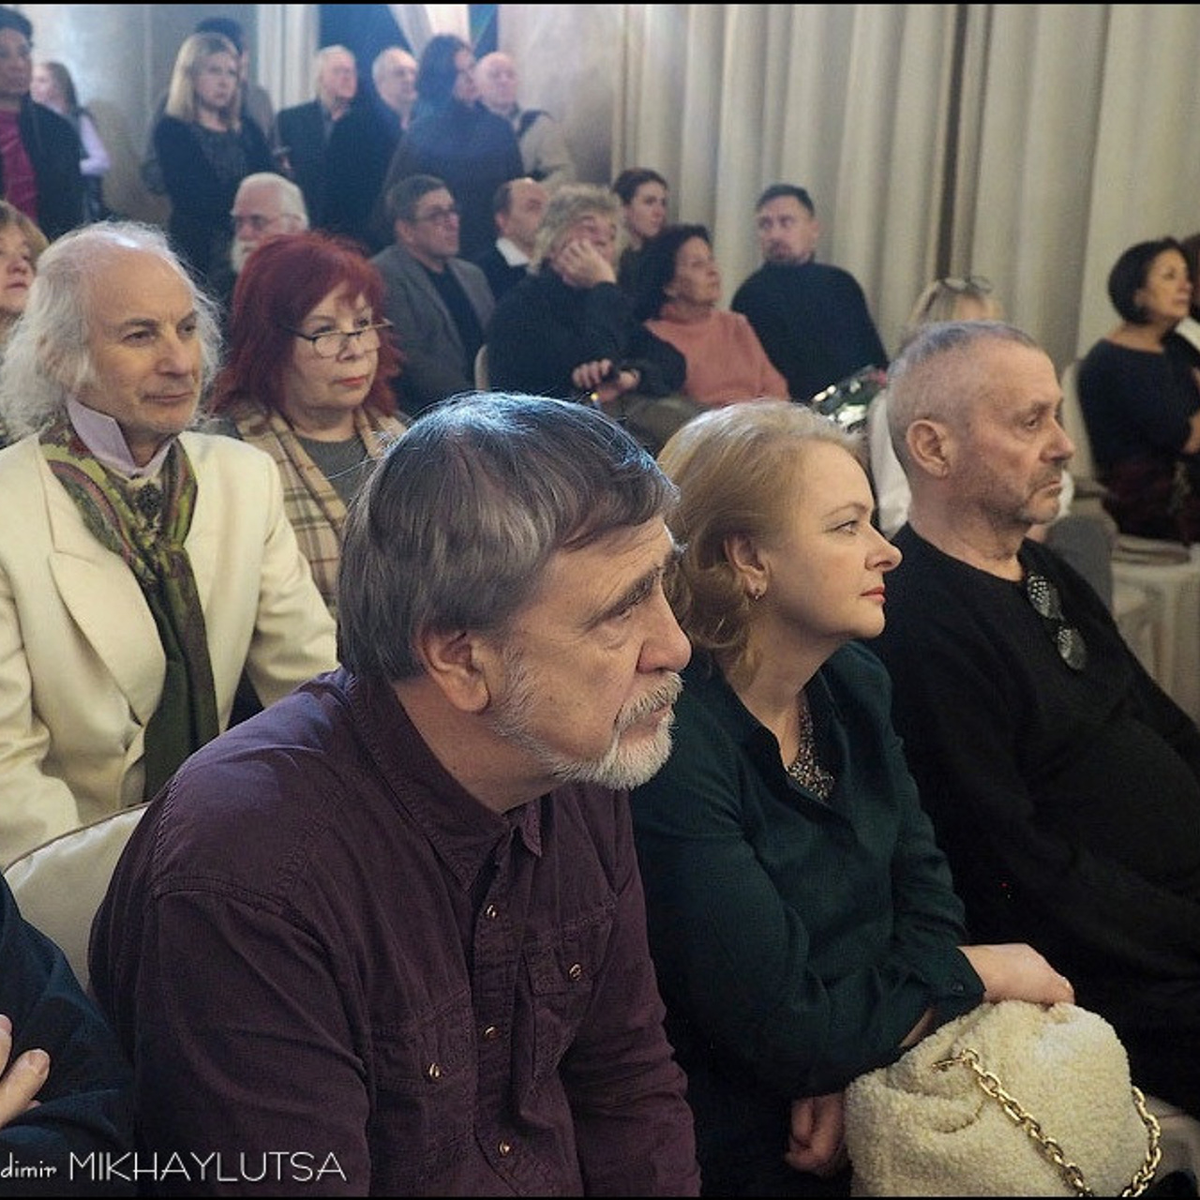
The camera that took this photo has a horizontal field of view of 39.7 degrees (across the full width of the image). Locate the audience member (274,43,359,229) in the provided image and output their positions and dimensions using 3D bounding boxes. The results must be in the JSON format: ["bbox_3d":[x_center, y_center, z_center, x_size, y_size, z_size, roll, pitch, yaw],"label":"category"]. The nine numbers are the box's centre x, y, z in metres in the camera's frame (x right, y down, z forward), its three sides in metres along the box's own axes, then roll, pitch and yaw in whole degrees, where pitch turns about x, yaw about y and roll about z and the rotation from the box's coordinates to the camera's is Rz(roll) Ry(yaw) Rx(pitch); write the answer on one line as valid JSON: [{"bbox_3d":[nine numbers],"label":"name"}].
[{"bbox_3d":[-1.122,-1.440,7.070,0.520,1.750,0.330,-10,20,-36],"label":"audience member"}]

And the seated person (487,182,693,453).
[{"bbox_3d":[0.010,-0.432,4.400,0.540,1.280,0.740,-13,22,-43],"label":"seated person"}]

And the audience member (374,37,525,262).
[{"bbox_3d":[-0.547,-1.135,6.034,0.360,1.740,0.500,5,16,12],"label":"audience member"}]

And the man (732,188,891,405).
[{"bbox_3d":[0.574,-0.601,5.083,0.560,1.290,0.750,4,16,8],"label":"man"}]

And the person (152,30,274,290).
[{"bbox_3d":[-1.219,-0.936,5.360,0.470,1.690,0.320,-6,18,-27],"label":"person"}]

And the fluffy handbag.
[{"bbox_3d":[0.380,0.497,1.580,0.290,0.230,0.150,4,16,5],"label":"fluffy handbag"}]

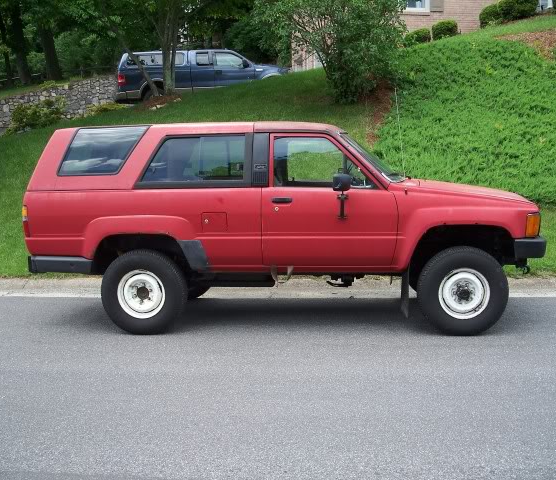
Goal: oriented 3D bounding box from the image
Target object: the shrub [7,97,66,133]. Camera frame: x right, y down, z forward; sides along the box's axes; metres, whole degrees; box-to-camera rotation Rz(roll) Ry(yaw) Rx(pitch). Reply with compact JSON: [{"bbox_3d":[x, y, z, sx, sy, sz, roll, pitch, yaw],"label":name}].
[{"bbox_3d":[-6.319,-3.284,17.900,1.570,0.942,1.200,-1,7,0],"label":"shrub"}]

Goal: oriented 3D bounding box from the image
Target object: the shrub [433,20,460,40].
[{"bbox_3d":[5.044,-6.294,20.600,0.783,0.632,0.800,-1,7,0],"label":"shrub"}]

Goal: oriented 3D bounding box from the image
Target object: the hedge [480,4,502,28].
[{"bbox_3d":[6.367,-6.665,20.400,0.656,0.716,0.800,-1,7,0],"label":"hedge"}]

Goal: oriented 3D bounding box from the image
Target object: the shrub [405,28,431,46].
[{"bbox_3d":[4.231,-6.083,20.600,0.843,0.572,0.800,-1,7,0],"label":"shrub"}]

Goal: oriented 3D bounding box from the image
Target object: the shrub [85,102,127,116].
[{"bbox_3d":[-4.810,-3.682,19.300,1.185,0.395,0.850,-1,7,0],"label":"shrub"}]

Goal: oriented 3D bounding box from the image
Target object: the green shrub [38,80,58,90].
[{"bbox_3d":[-7.380,-4.969,22.000,0.643,0.322,0.550,-1,7,0],"label":"green shrub"}]

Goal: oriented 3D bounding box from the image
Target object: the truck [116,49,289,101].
[{"bbox_3d":[-2.150,-5.150,22.450,5.800,1.900,2.000,-3,7,-6],"label":"truck"}]

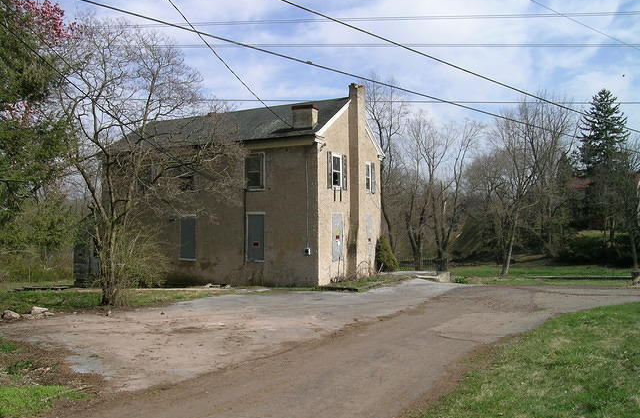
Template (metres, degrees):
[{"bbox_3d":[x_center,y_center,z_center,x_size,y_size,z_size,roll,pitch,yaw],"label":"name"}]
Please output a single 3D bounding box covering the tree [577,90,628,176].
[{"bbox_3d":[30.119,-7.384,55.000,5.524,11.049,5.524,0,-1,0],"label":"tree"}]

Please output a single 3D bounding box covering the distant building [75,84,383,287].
[{"bbox_3d":[-4.311,-0.975,25.174,13.372,8.550,7.056,-1,-2,27],"label":"distant building"}]

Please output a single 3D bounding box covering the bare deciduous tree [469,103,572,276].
[{"bbox_3d":[11.735,-1.304,30.000,6.027,10.315,5.424,0,-1,0],"label":"bare deciduous tree"}]

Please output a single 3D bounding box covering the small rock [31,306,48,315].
[{"bbox_3d":[-7.315,2.647,13.500,0.469,0.261,0.352,0,-1,0],"label":"small rock"}]

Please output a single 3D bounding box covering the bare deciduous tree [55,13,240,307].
[{"bbox_3d":[-5.105,-1.422,15.500,5.689,8.623,5.120,0,-1,0],"label":"bare deciduous tree"}]

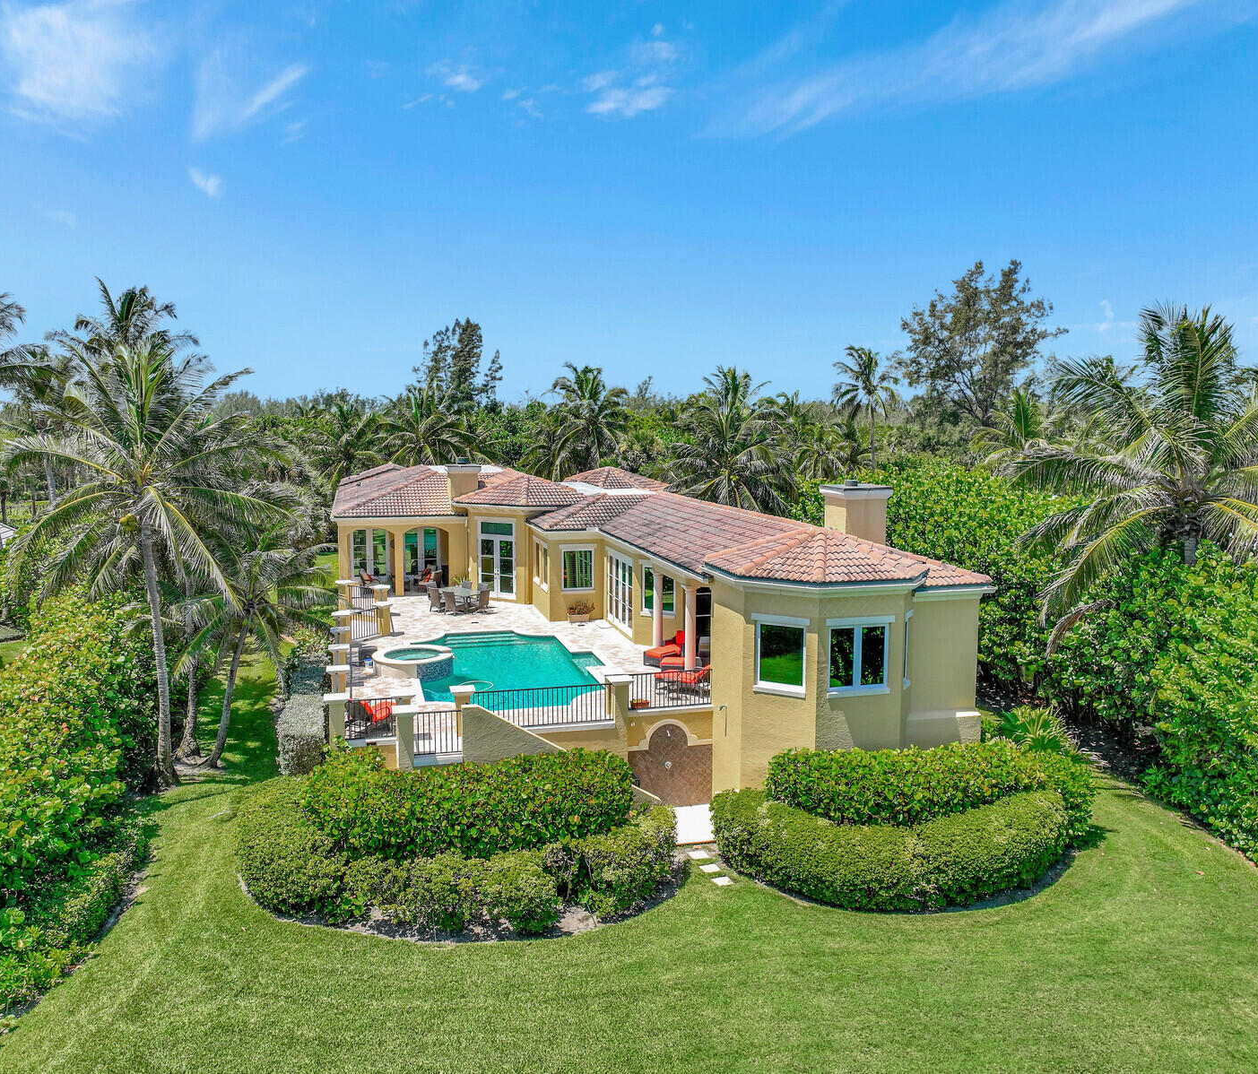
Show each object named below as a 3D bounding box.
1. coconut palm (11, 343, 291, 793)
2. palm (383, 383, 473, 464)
[{"bbox_3d":[-12.560,0.793,26.496,7.500,11.850,7.500,0,7,0],"label":"coconut palm"},{"bbox_3d":[-13.677,-4.910,67.908,7.000,11.180,7.000,0,7,0],"label":"palm"}]

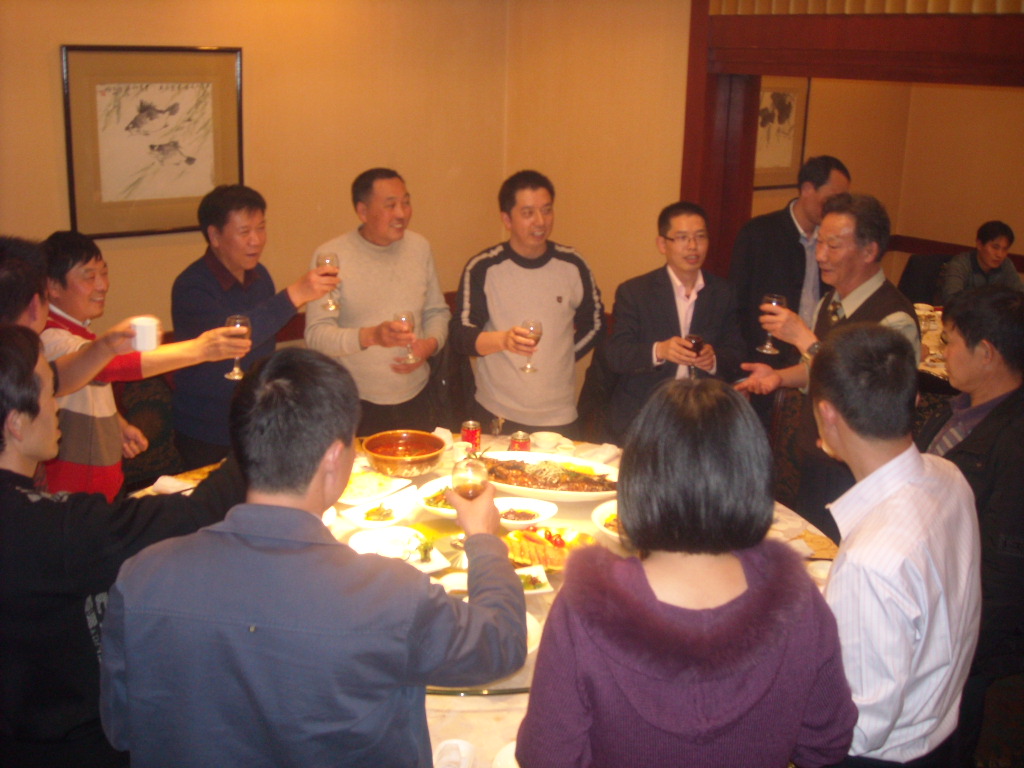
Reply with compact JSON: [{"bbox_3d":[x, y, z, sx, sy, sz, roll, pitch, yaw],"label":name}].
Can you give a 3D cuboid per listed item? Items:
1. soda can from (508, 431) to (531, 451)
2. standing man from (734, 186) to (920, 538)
[{"bbox_3d":[0.028,0.227,3.438,0.066,0.120,0.066,1,18,0],"label":"soda can"},{"bbox_3d":[0.896,0.279,3.171,0.510,1.703,0.480,-8,19,-24],"label":"standing man"}]

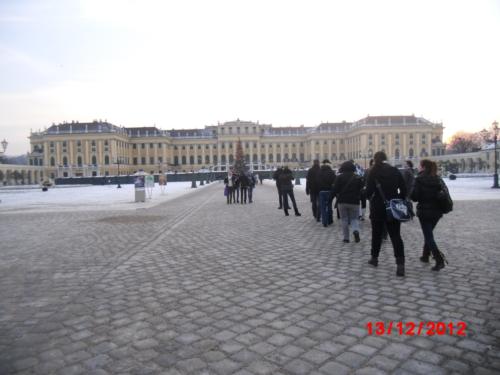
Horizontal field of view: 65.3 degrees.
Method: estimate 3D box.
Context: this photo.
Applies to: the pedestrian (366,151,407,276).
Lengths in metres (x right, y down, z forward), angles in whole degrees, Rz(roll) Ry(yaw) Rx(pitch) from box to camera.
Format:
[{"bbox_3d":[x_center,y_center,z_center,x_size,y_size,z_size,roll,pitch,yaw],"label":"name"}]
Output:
[{"bbox_3d":[2.002,0.354,5.720,0.560,1.760,0.550,-1,2,-9],"label":"pedestrian"}]

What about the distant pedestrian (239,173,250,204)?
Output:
[{"bbox_3d":[-0.276,-0.026,18.006,0.520,1.600,0.360,-2,2,0],"label":"distant pedestrian"}]

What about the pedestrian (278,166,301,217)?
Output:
[{"bbox_3d":[1.377,0.129,13.600,0.680,1.720,0.450,-1,2,6],"label":"pedestrian"}]

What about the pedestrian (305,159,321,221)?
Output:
[{"bbox_3d":[1.890,0.096,11.664,0.500,1.790,0.360,-2,2,-3],"label":"pedestrian"}]

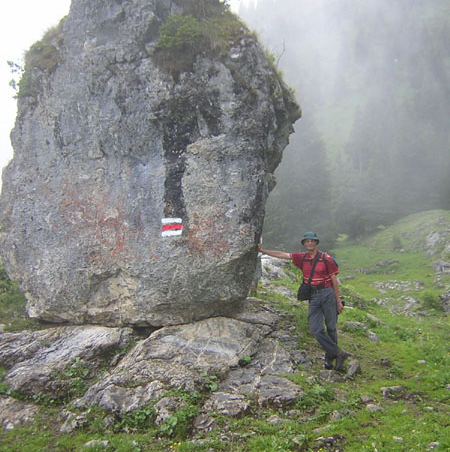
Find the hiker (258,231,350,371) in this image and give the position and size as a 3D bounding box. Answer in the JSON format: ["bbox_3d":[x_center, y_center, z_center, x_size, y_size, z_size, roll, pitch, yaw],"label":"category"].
[{"bbox_3d":[1.000,0.950,7.880,1.100,1.750,0.520,-1,-3,19],"label":"hiker"}]

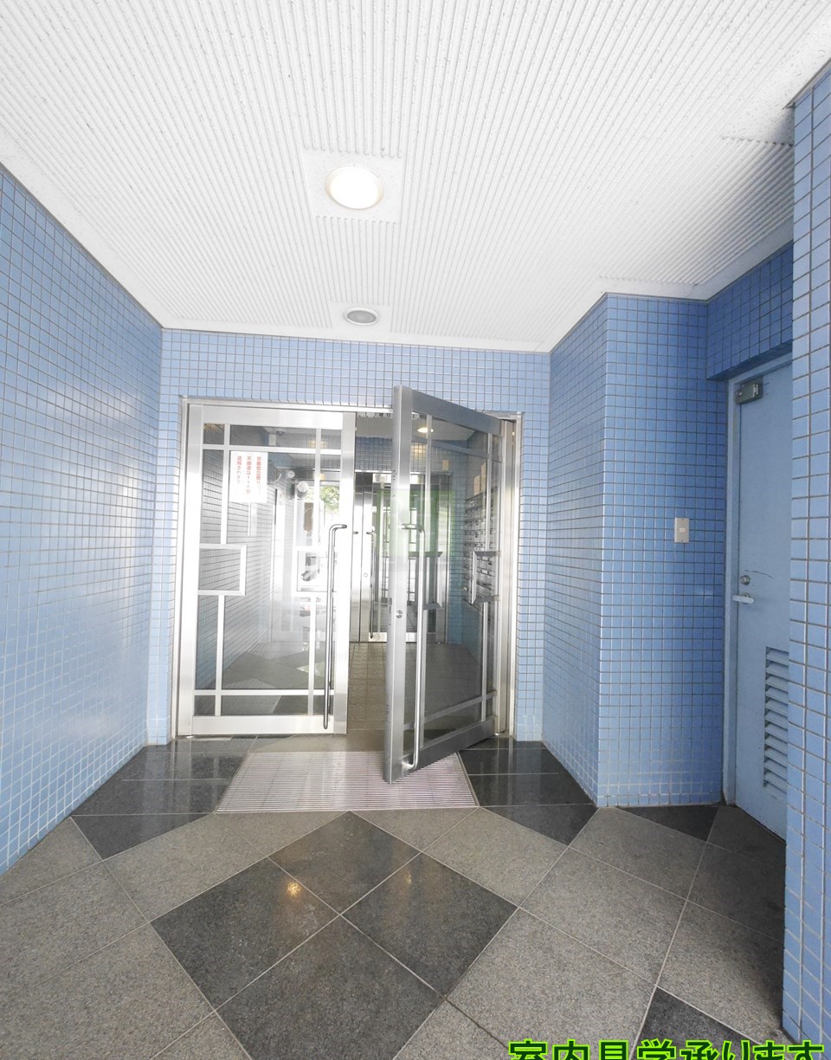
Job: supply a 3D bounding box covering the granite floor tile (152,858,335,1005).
[{"bbox_3d":[-0.513,1.194,1.363,0.400,0.020,0.400,0,-3,40],"label":"granite floor tile"}]

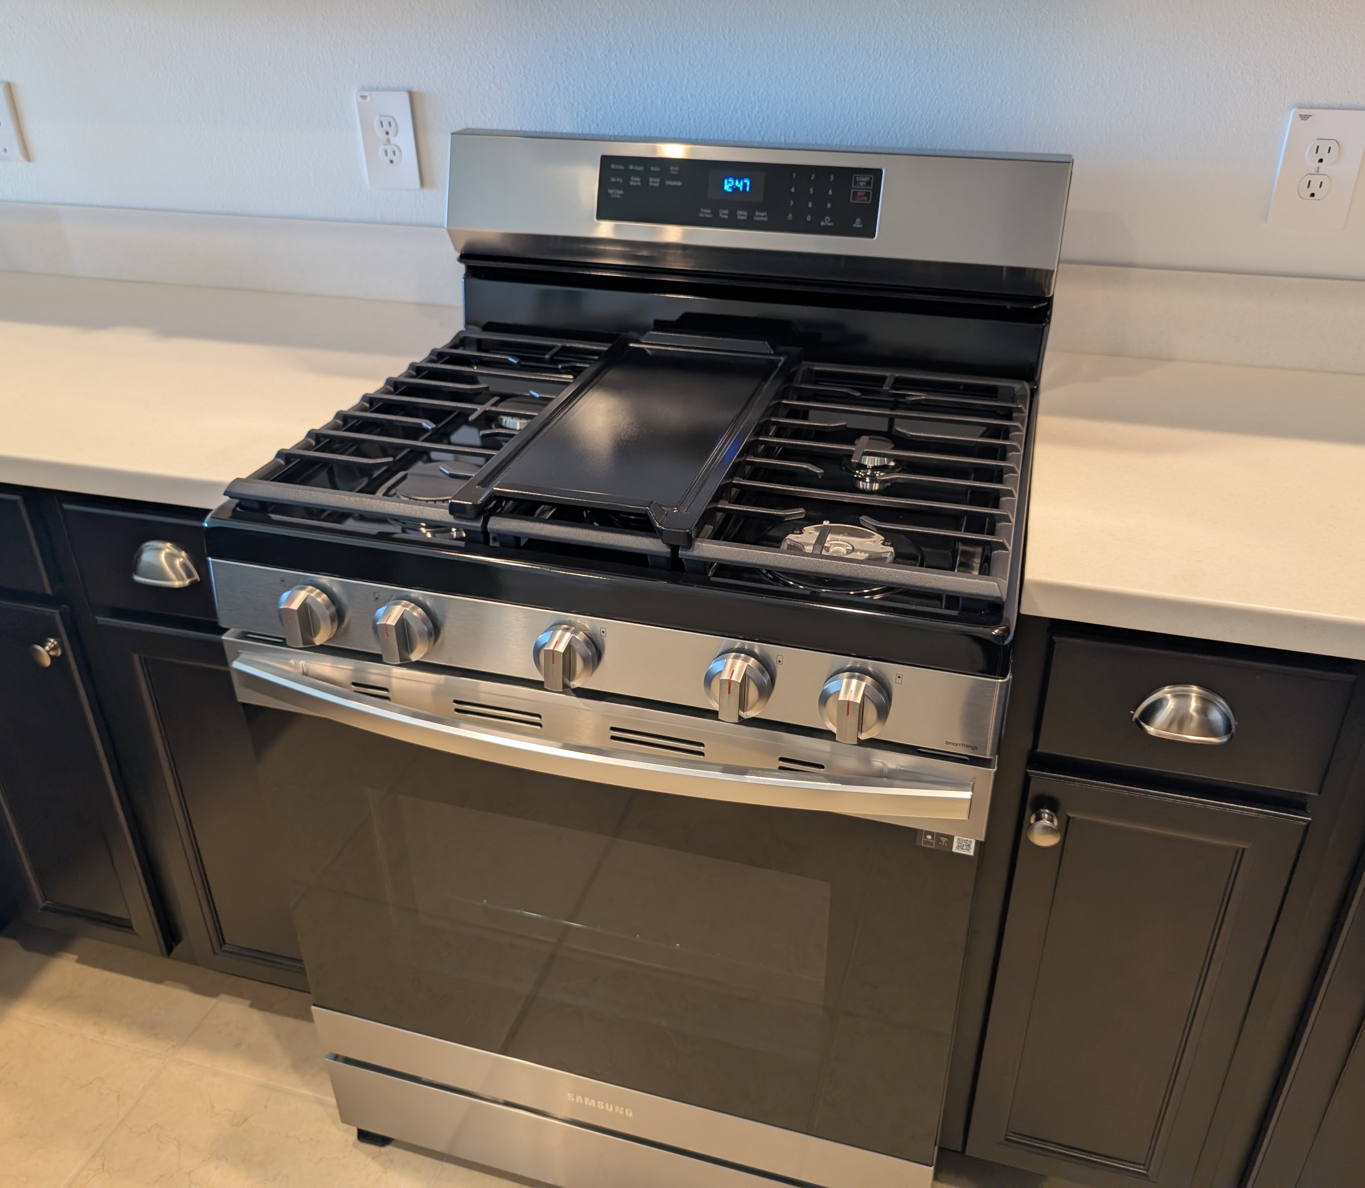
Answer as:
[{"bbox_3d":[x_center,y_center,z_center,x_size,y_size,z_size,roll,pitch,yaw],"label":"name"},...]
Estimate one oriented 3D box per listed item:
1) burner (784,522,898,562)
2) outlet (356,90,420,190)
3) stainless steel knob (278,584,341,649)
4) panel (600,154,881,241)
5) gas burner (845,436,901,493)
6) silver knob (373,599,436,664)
[{"bbox_3d":[0.145,-0.031,1.031,0.106,0.025,0.106,8,30,14],"label":"burner"},{"bbox_3d":[-0.405,-0.623,1.507,0.079,0.123,0.009,8,30,14],"label":"outlet"},{"bbox_3d":[-0.360,0.025,1.042,0.056,0.057,0.039,8,24,14],"label":"stainless steel knob"},{"bbox_3d":[0.064,-0.477,1.316,0.348,0.077,0.012,8,12,14],"label":"panel"},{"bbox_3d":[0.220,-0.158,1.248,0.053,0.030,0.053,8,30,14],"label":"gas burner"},{"bbox_3d":[-0.262,0.038,1.017,0.056,0.057,0.039,8,24,14],"label":"silver knob"}]

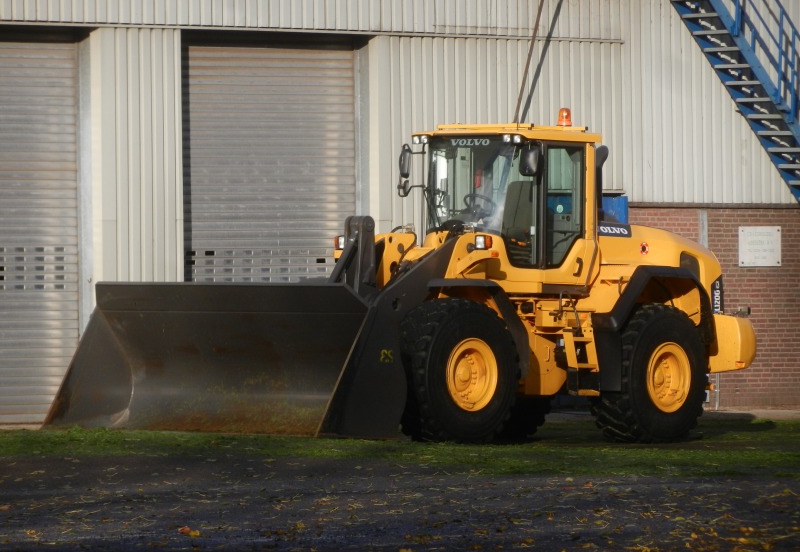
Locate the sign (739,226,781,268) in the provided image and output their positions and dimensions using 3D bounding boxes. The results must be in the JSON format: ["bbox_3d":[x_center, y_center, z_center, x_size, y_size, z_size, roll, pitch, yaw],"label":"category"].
[{"bbox_3d":[4.446,-0.367,83.300,0.025,0.495,0.800,-1,-1,43],"label":"sign"}]

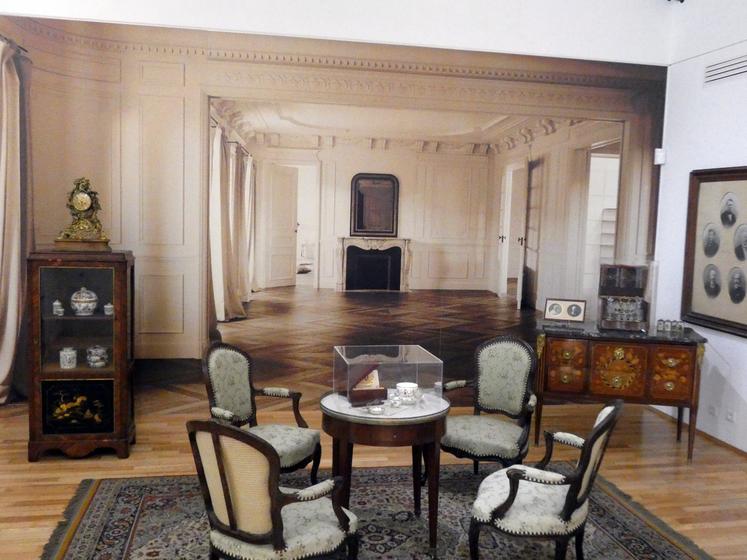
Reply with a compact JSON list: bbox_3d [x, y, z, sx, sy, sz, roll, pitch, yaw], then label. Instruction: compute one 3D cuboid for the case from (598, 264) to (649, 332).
[{"bbox_3d":[1.893,0.135,5.218,0.325,0.470,0.260,3,5,14],"label":"case"}]

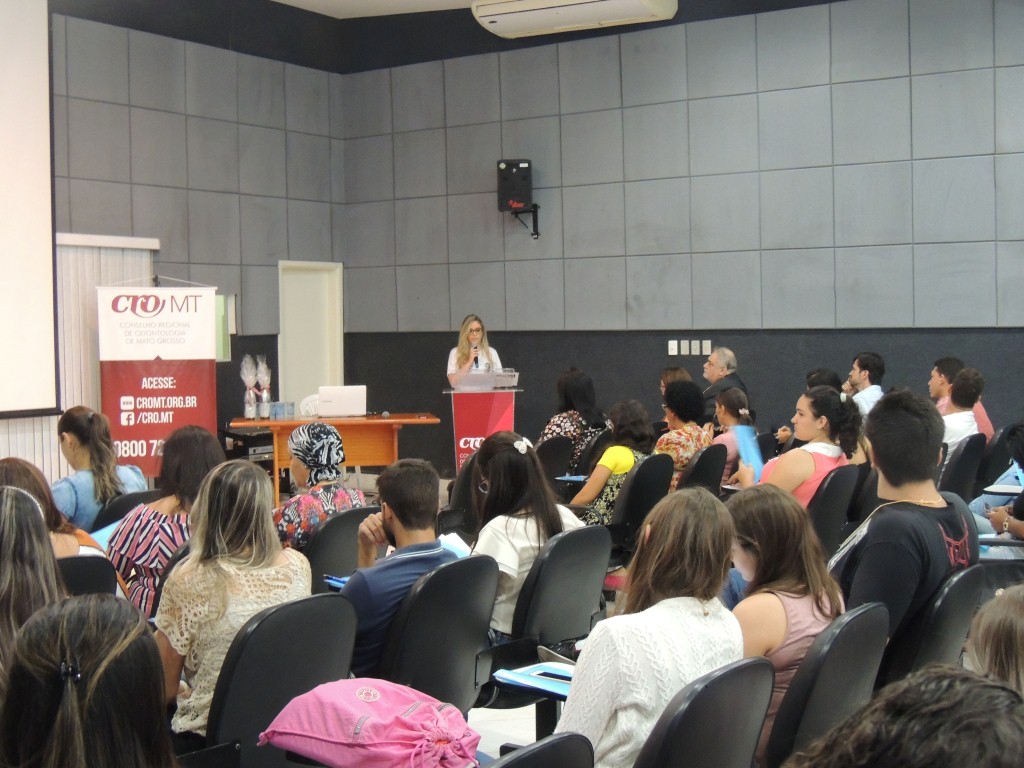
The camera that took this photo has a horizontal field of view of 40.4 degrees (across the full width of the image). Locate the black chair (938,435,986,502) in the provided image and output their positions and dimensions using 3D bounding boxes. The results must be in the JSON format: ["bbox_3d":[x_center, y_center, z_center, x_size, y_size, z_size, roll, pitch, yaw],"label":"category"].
[{"bbox_3d":[2.174,0.714,7.521,0.600,0.880,0.560,1,3,34],"label":"black chair"}]

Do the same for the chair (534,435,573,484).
[{"bbox_3d":[0.028,0.735,7.862,0.600,0.890,0.560,1,3,33],"label":"chair"}]

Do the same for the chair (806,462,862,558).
[{"bbox_3d":[1.201,0.795,6.145,0.600,0.890,0.560,1,3,33],"label":"chair"}]

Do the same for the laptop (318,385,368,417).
[{"bbox_3d":[-1.414,0.146,11.593,0.375,0.245,0.300,-1,3,-6],"label":"laptop"}]

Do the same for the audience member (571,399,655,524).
[{"bbox_3d":[0.402,0.646,6.848,0.750,1.150,0.470,1,3,37],"label":"audience member"}]

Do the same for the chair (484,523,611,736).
[{"bbox_3d":[-0.050,0.892,4.465,0.600,0.880,0.560,1,3,34],"label":"chair"}]

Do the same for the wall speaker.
[{"bbox_3d":[0.026,-1.813,12.700,0.310,0.480,0.280,-1,8,6],"label":"wall speaker"}]

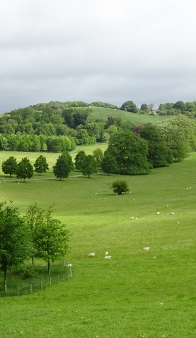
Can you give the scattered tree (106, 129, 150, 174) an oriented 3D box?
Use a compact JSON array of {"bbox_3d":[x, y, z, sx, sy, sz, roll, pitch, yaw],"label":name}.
[{"bbox_3d":[11.533,-6.286,250.000,17.300,17.031,17.300,0,2,0],"label":"scattered tree"}]

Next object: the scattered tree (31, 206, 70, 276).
[{"bbox_3d":[-4.406,6.735,60.000,3.644,6.551,3.644,0,2,0],"label":"scattered tree"}]

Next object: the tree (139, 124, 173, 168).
[{"bbox_3d":[25.196,-10.034,290.000,16.946,19.622,16.946,0,2,0],"label":"tree"}]

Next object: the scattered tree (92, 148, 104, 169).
[{"bbox_3d":[-0.317,-3.806,275.000,5.286,9.726,5.286,0,2,0],"label":"scattered tree"}]

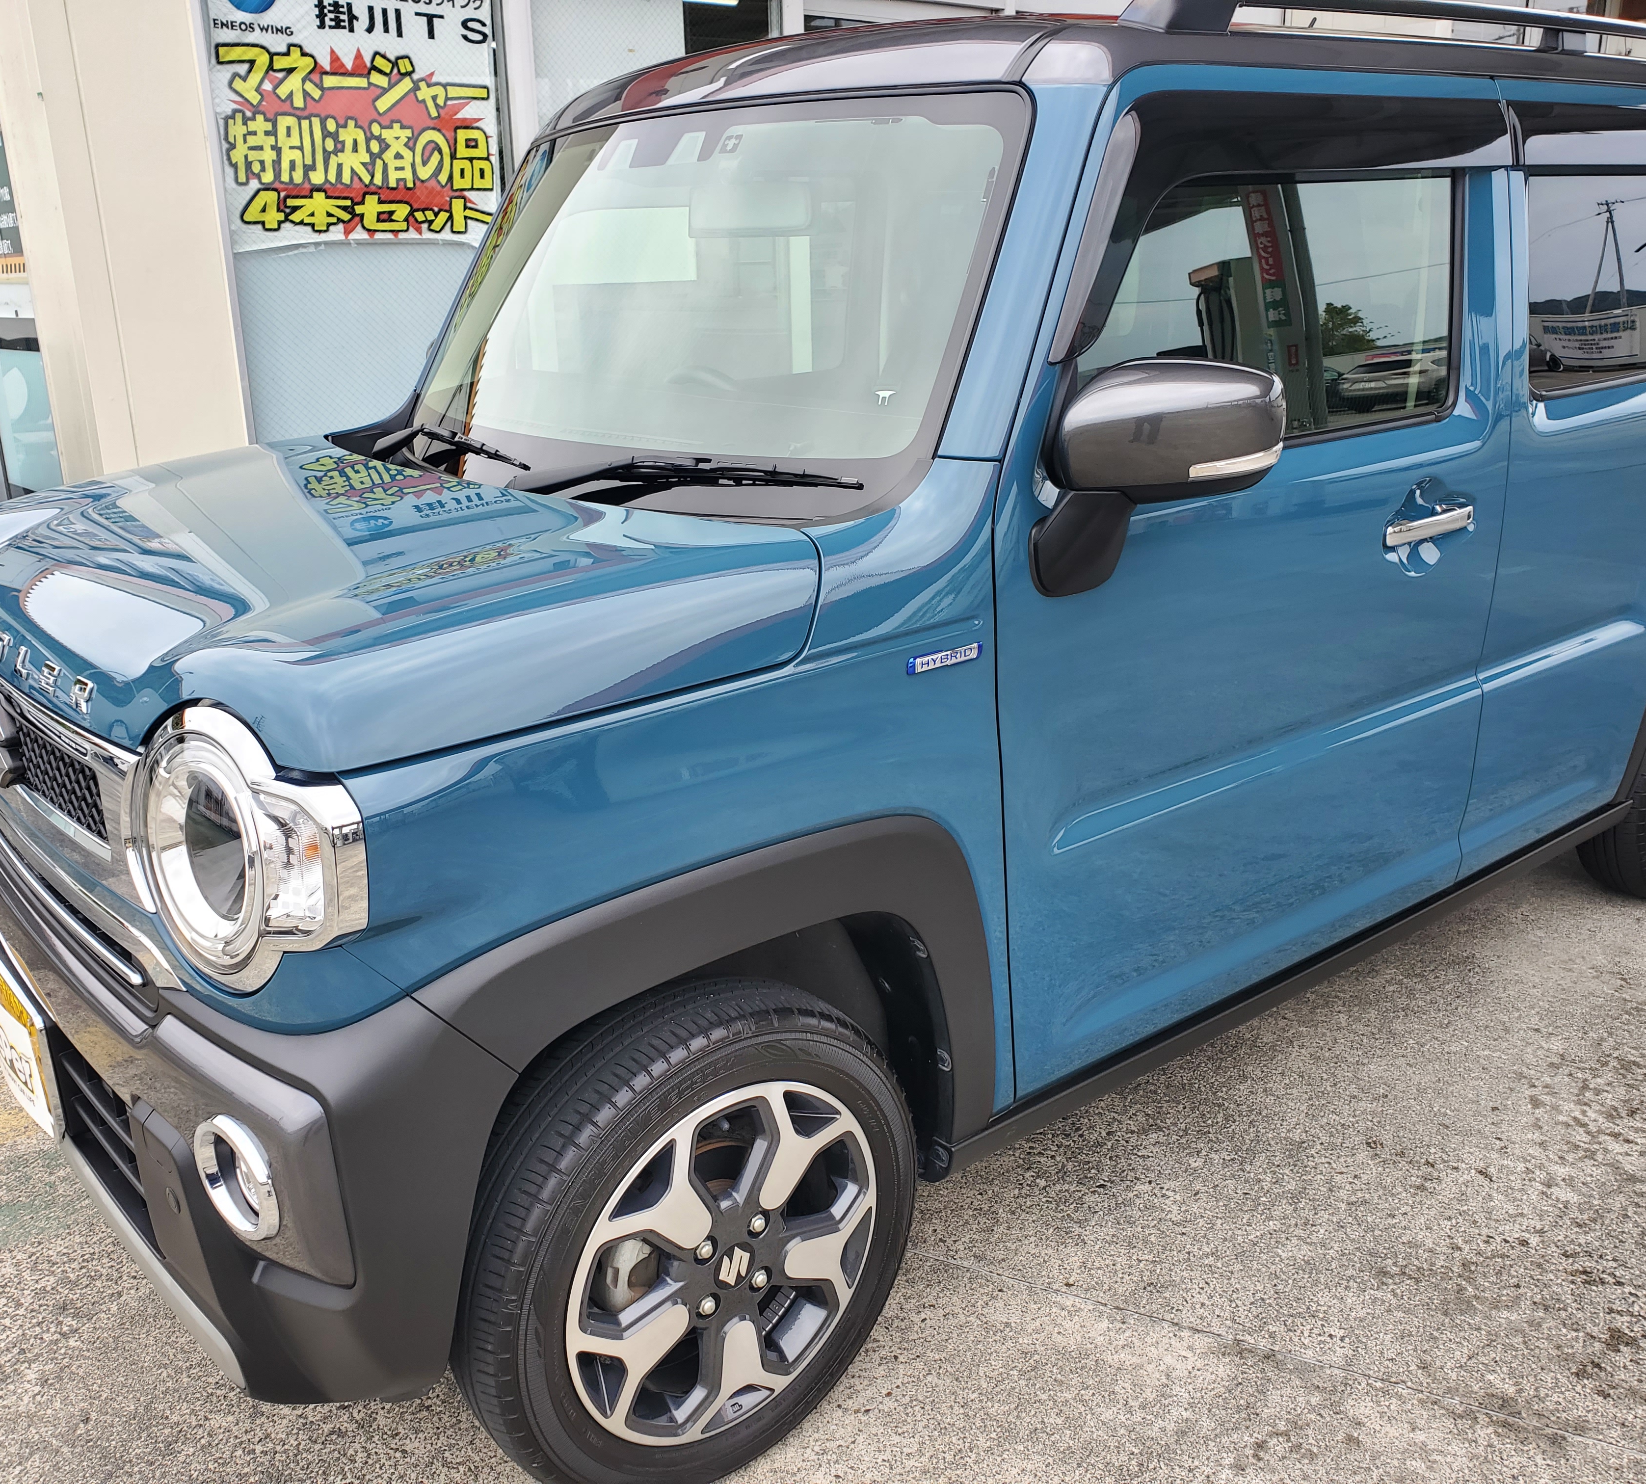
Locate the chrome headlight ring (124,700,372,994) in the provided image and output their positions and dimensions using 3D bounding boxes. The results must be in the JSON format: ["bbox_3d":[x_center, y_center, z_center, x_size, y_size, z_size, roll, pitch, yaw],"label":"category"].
[{"bbox_3d":[-0.530,0.107,1.342,0.140,0.270,0.295,-17,23,-41],"label":"chrome headlight ring"}]

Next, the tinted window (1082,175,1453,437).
[{"bbox_3d":[0.598,-0.568,1.942,0.880,0.350,0.040,-15,15,-36],"label":"tinted window"}]

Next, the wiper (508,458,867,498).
[{"bbox_3d":[-0.200,-0.326,1.847,0.660,0.070,0.070,14,23,42],"label":"wiper"}]

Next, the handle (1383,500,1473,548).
[{"bbox_3d":[0.874,-0.319,2.170,0.222,0.036,0.045,-15,21,-36],"label":"handle"}]

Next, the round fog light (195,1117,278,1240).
[{"bbox_3d":[-0.557,0.413,1.417,0.117,0.117,0.045,13,23,40],"label":"round fog light"}]

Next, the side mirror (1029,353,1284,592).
[{"bbox_3d":[0.360,-0.278,1.591,0.165,0.270,0.255,-15,21,-36],"label":"side mirror"}]

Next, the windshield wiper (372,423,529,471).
[{"bbox_3d":[-0.574,-0.442,2.296,0.070,0.075,0.640,-12,20,-30],"label":"windshield wiper"}]

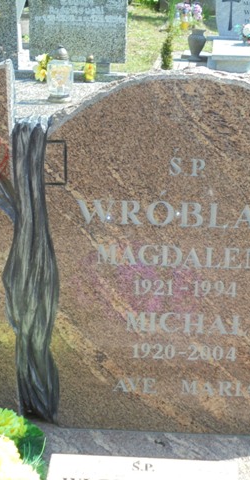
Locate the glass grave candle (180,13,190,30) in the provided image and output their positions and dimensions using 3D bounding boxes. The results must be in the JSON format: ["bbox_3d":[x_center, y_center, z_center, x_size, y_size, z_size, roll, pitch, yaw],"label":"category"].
[{"bbox_3d":[0.943,-3.463,12.600,0.145,0.265,0.145,2,20,0],"label":"glass grave candle"}]

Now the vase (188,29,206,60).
[{"bbox_3d":[0.743,-2.017,8.200,0.185,0.330,0.185,2,21,0],"label":"vase"}]

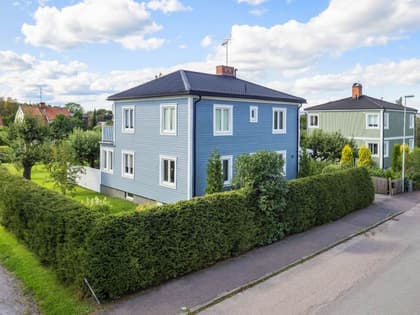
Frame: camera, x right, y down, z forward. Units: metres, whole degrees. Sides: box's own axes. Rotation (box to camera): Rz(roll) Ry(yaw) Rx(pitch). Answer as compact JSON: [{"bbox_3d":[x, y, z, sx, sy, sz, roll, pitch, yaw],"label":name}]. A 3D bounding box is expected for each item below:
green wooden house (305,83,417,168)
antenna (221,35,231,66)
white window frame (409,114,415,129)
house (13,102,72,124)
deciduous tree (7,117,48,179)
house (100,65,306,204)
[{"bbox_3d":[16.935,-3.634,37.793,10.146,9.259,8.372,-5,8,-43],"label":"green wooden house"},{"bbox_3d":[1.130,-7.296,23.271,0.650,2.111,0.900,-2,7,-23],"label":"antenna"},{"bbox_3d":[22.359,-3.960,37.581,1.400,1.550,0.120,-5,8,-43],"label":"white window frame"},{"bbox_3d":[-36.766,-7.616,75.063,10.000,8.600,7.800,-5,8,-44],"label":"house"},{"bbox_3d":[-14.756,-0.741,27.241,3.231,5.073,3.231,-5,8,-44],"label":"deciduous tree"},{"bbox_3d":[-0.595,-1.839,23.068,10.490,8.619,9.752,-5,8,-44],"label":"house"}]

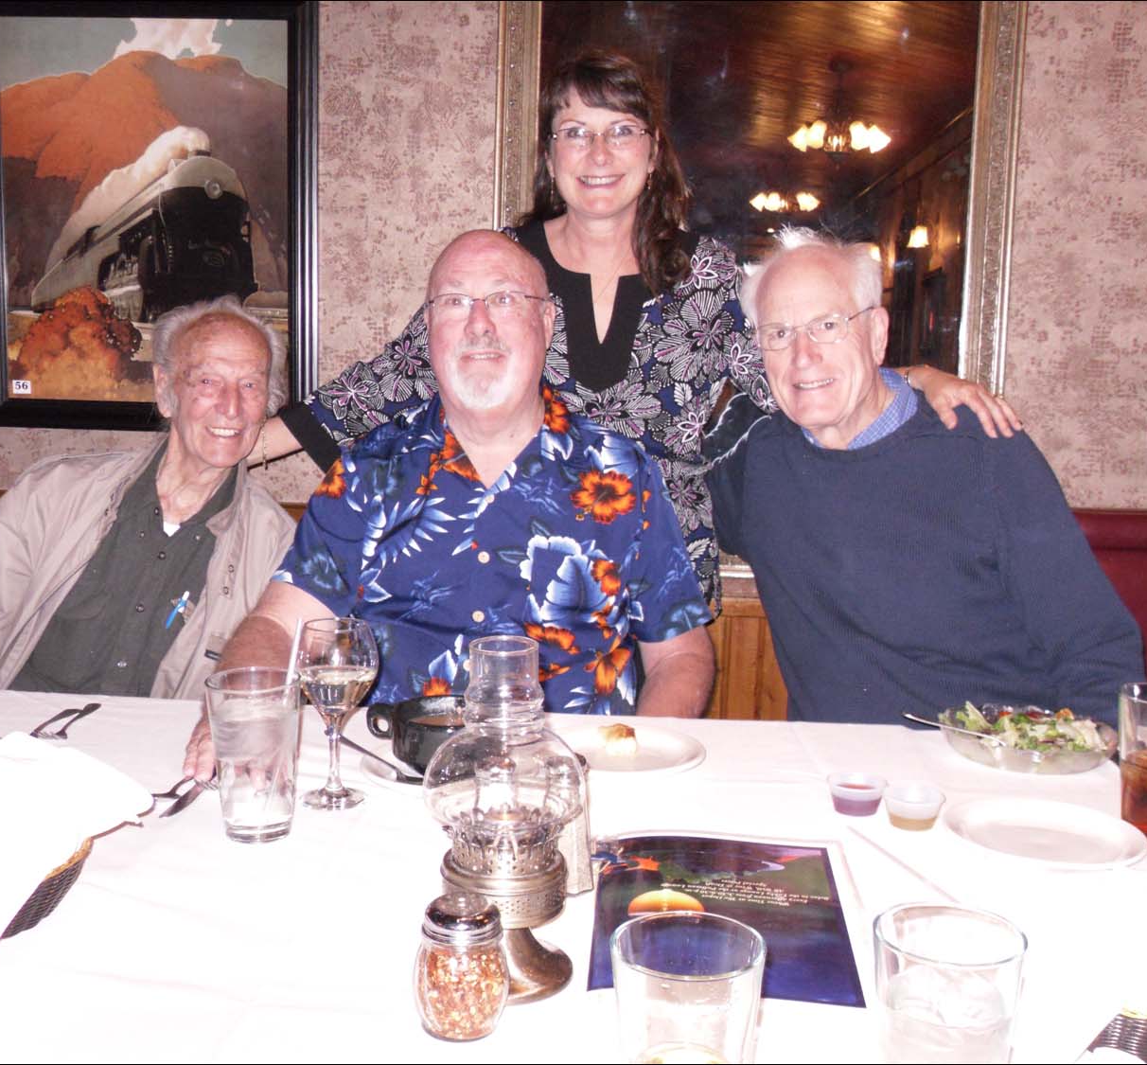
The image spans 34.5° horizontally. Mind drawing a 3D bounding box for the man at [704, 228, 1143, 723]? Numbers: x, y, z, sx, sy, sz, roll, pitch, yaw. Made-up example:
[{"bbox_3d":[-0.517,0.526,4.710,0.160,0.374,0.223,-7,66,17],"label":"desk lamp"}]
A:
[{"bbox_3d":[0.440,0.278,2.403,0.600,1.300,0.740,4,11,13],"label":"man"}]

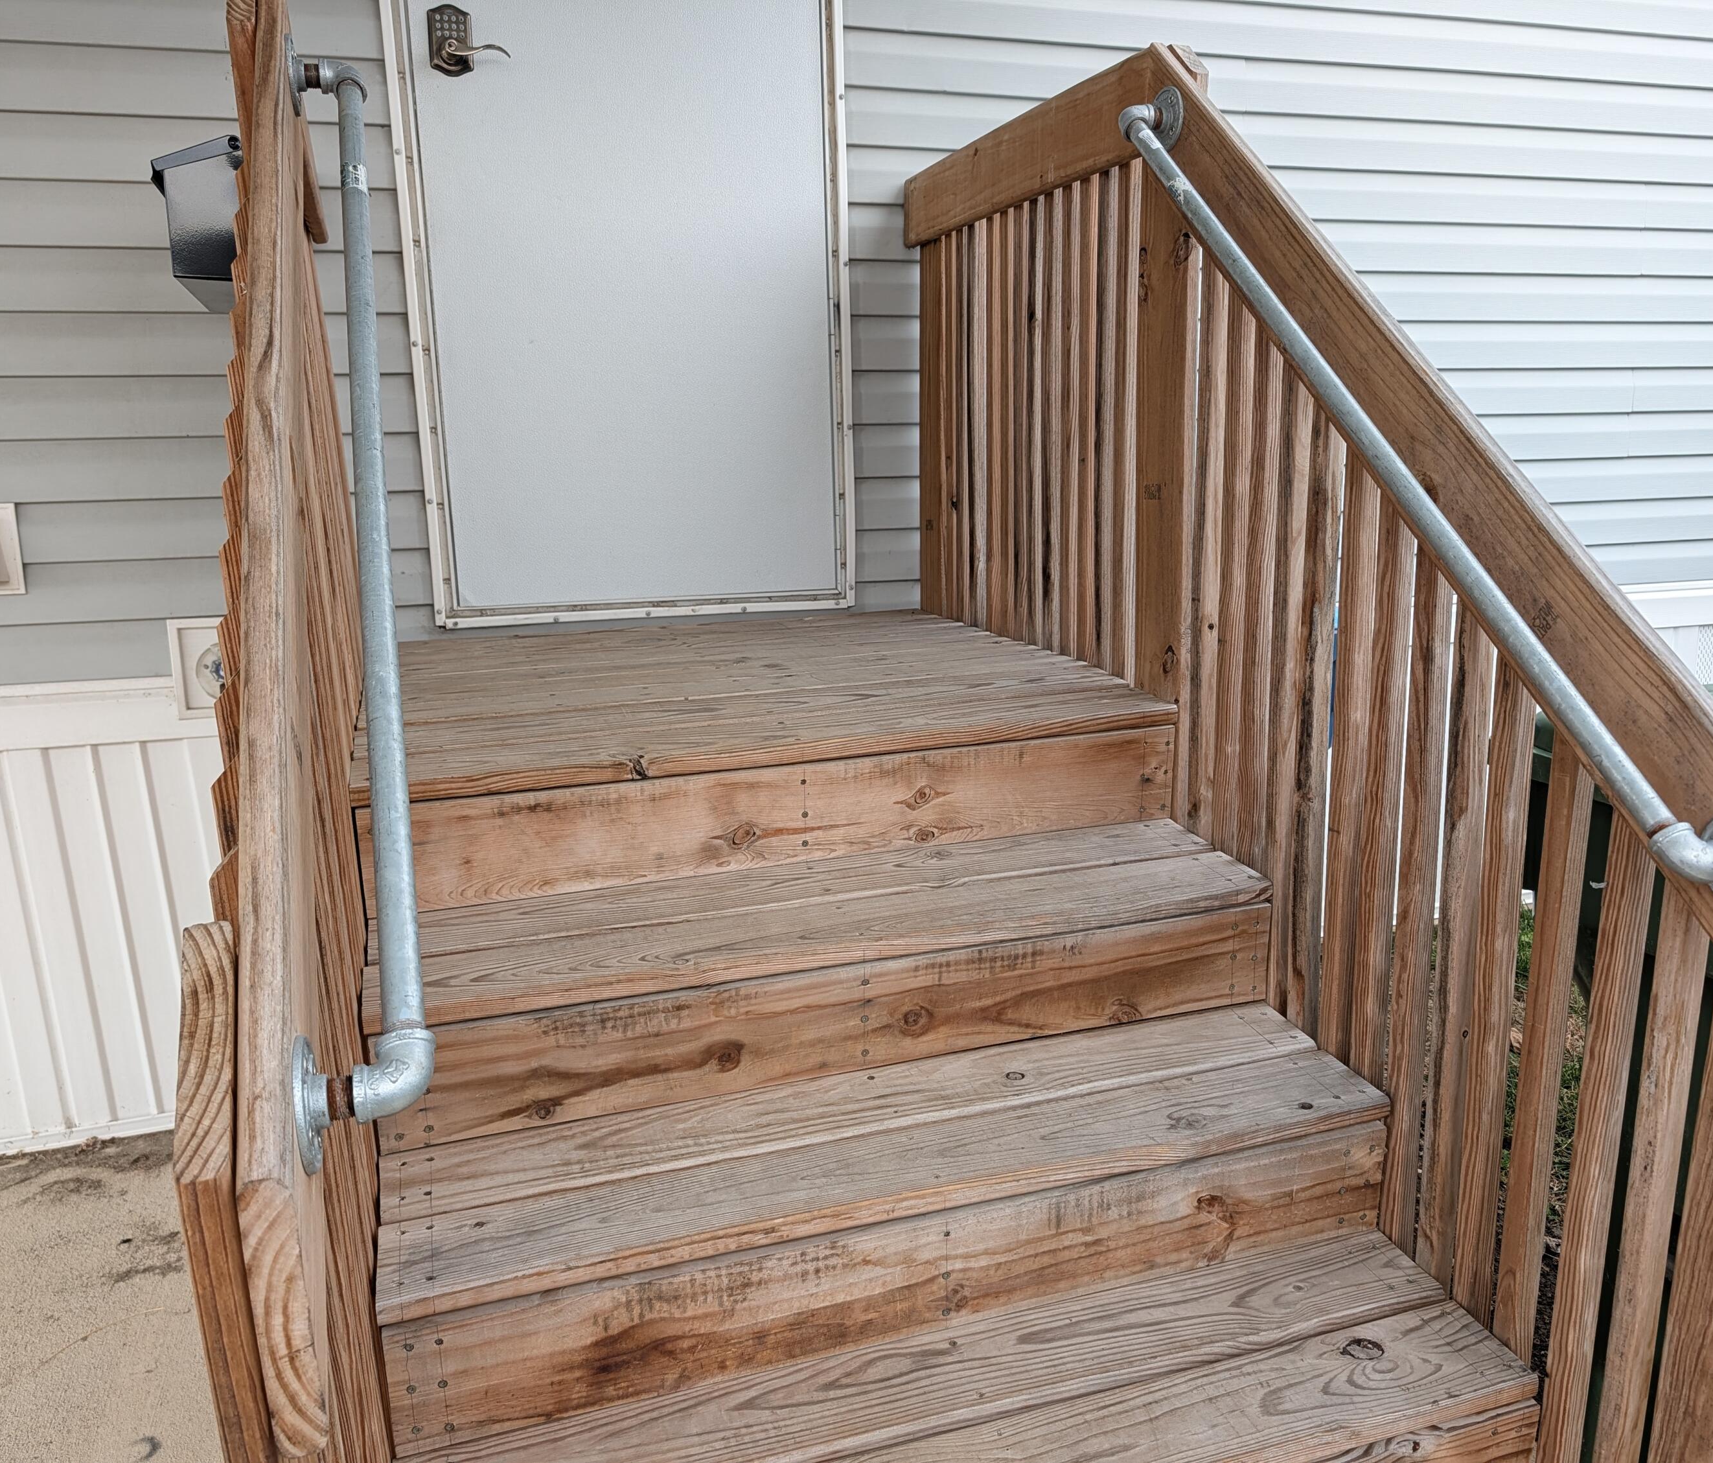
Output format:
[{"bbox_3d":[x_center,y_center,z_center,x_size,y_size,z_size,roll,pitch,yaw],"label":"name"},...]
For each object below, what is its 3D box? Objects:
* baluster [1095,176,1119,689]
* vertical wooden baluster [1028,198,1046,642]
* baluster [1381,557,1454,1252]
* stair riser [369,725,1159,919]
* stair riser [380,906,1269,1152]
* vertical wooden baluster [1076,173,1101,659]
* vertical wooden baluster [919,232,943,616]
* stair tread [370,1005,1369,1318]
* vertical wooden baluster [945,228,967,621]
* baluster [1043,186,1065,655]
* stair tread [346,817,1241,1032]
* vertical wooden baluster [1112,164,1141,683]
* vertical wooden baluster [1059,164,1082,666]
[{"bbox_3d":[0.447,-0.522,2.376,0.036,0.950,0.036,-6,14,-17],"label":"baluster"},{"bbox_3d":[0.360,-0.585,2.641,0.036,0.950,0.036,-6,14,-17],"label":"vertical wooden baluster"},{"bbox_3d":[0.740,0.229,1.771,0.036,1.025,0.036,-5,14,-17],"label":"baluster"},{"bbox_3d":[-0.089,0.130,2.131,1.304,0.172,0.034,-5,14,-17],"label":"stair riser"},{"bbox_3d":[0.008,0.386,1.831,1.250,0.170,0.028,-6,14,-17],"label":"stair riser"},{"bbox_3d":[0.427,-0.537,2.439,0.036,0.950,0.036,-6,14,-17],"label":"vertical wooden baluster"},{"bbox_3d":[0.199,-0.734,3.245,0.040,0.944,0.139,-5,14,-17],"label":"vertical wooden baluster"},{"bbox_3d":[0.054,0.506,1.688,1.236,0.026,0.282,-6,17,-17],"label":"stair tread"},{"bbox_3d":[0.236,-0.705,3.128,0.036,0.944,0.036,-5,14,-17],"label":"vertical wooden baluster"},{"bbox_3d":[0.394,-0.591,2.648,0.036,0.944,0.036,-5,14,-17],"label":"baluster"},{"bbox_3d":[-0.036,0.269,1.992,1.299,0.038,0.314,-5,14,-17],"label":"stair tread"},{"bbox_3d":[0.470,-0.505,2.307,0.036,0.950,0.036,-6,14,-17],"label":"vertical wooden baluster"},{"bbox_3d":[0.406,-0.551,2.502,0.036,0.950,0.036,-6,14,-17],"label":"vertical wooden baluster"}]

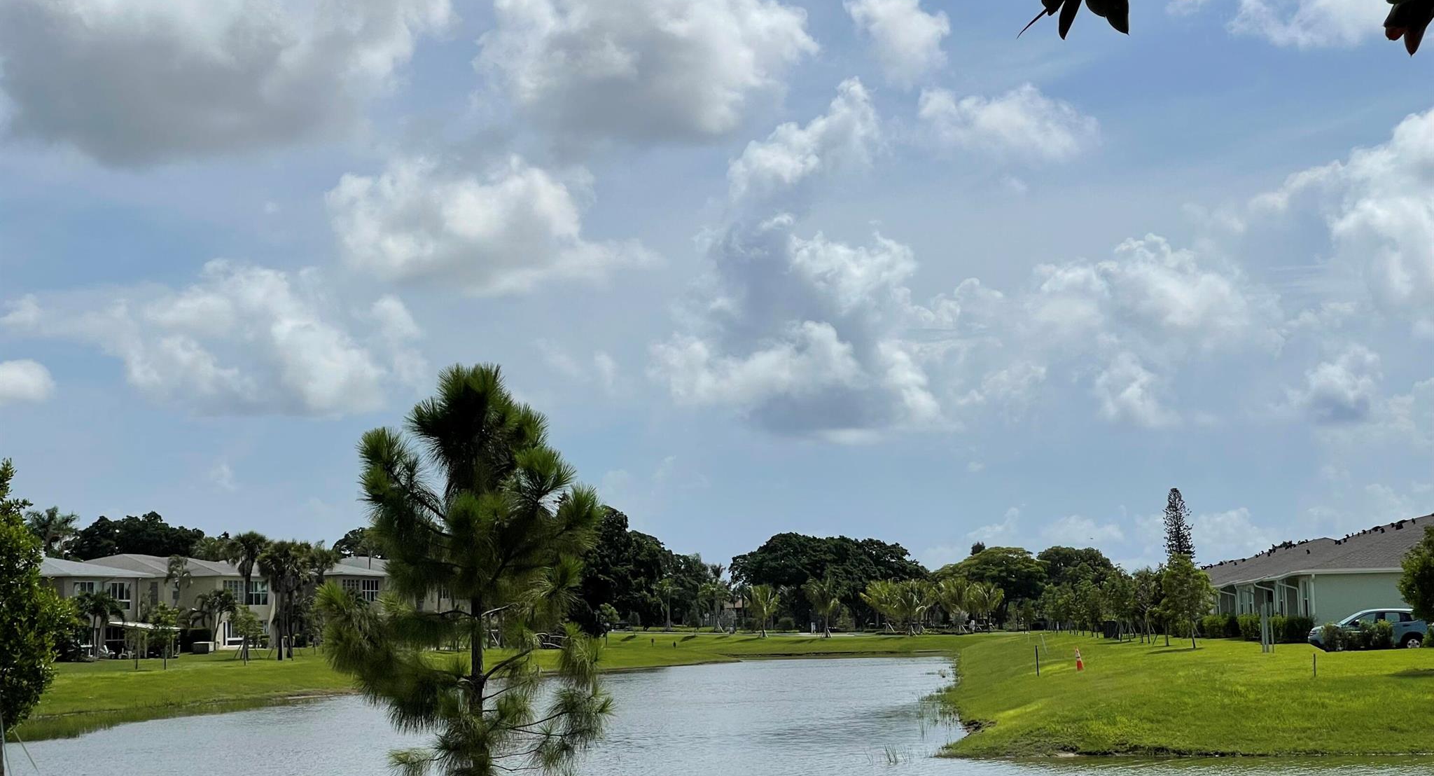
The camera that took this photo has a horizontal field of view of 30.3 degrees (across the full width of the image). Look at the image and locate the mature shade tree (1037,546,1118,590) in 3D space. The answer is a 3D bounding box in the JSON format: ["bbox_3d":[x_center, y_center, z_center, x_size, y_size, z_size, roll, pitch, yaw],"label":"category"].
[{"bbox_3d":[46.191,25.861,340.000,10.920,11.060,10.920,-1,-5,0],"label":"mature shade tree"}]

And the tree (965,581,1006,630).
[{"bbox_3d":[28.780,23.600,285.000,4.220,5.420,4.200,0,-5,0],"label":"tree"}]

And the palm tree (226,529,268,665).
[{"bbox_3d":[-32.050,14.210,181.000,2.980,8.910,3.000,0,-5,0],"label":"palm tree"}]

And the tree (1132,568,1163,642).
[{"bbox_3d":[22.100,11.120,136.000,1.720,3.910,1.900,0,-5,0],"label":"tree"}]

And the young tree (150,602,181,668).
[{"bbox_3d":[-30.624,13.759,147.000,1.800,3.730,1.800,-1,-5,0],"label":"young tree"}]

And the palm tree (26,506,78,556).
[{"bbox_3d":[-53.213,15.319,212.000,4.570,11.740,4.570,-1,-5,0],"label":"palm tree"}]

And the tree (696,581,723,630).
[{"bbox_3d":[-0.430,23.670,288.000,3.410,5.600,3.400,0,-5,0],"label":"tree"}]

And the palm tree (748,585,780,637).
[{"bbox_3d":[4.945,23.624,282.000,3.570,5.780,3.570,-1,-5,0],"label":"palm tree"}]

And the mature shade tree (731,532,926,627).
[{"bbox_3d":[13.860,24.050,328.000,24.260,12.470,21.000,0,-5,0],"label":"mature shade tree"}]

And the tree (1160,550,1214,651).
[{"bbox_3d":[19.830,8.992,112.000,2.320,4.120,2.320,-1,-5,0],"label":"tree"}]

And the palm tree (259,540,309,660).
[{"bbox_3d":[-29.320,14.410,180.000,3.500,8.210,3.400,0,-5,0],"label":"palm tree"}]

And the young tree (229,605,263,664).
[{"bbox_3d":[-28.430,14.908,160.000,2.030,3.650,2.030,-1,-5,0],"label":"young tree"}]

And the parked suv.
[{"bbox_3d":[24.585,9.096,99.200,4.550,1.670,1.850,-2,-5,5],"label":"parked suv"}]

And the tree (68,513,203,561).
[{"bbox_3d":[-59.210,19.220,270.000,14.030,13.230,13.500,0,-5,0],"label":"tree"}]

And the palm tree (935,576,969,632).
[{"bbox_3d":[25.322,23.342,284.000,3.720,6.240,3.720,-1,-5,0],"label":"palm tree"}]

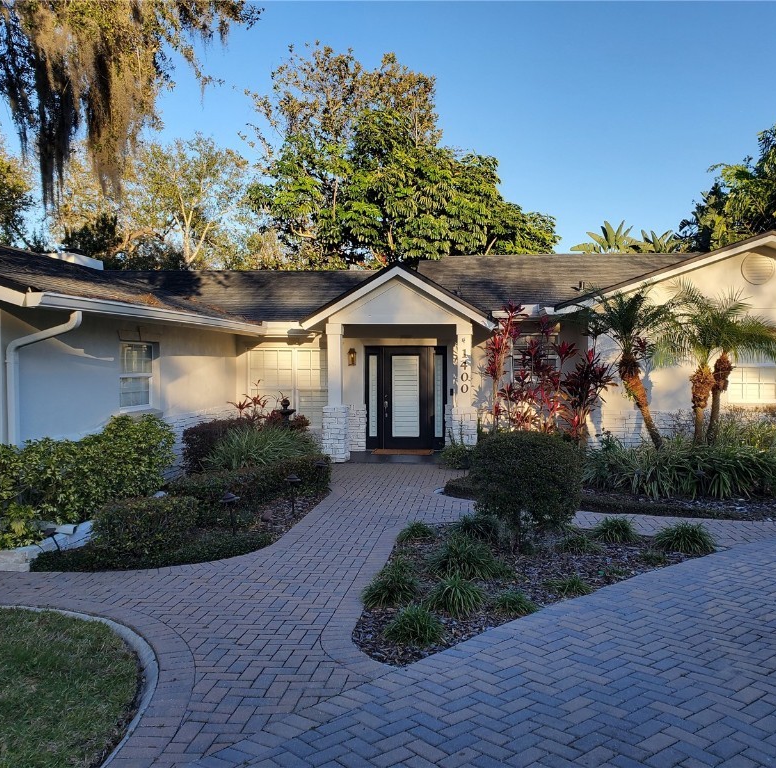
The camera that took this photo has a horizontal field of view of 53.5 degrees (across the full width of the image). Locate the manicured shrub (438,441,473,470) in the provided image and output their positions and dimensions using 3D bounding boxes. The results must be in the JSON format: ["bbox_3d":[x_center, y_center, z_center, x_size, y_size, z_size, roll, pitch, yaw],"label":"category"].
[{"bbox_3d":[1.225,1.179,13.553,0.660,0.500,0.620,0,2,5],"label":"manicured shrub"}]

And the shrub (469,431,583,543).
[{"bbox_3d":[1.317,0.977,7.391,1.080,1.100,1.060,0,2,5],"label":"shrub"}]

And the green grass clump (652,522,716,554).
[{"bbox_3d":[2.720,1.365,7.055,0.580,0.290,0.550,0,2,5],"label":"green grass clump"}]

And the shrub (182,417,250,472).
[{"bbox_3d":[-2.781,1.016,12.546,1.200,0.900,1.150,0,2,5],"label":"shrub"}]

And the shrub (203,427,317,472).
[{"bbox_3d":[-2.031,1.088,12.349,1.800,0.750,1.250,0,2,5],"label":"shrub"}]

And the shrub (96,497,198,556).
[{"bbox_3d":[-2.445,1.364,7.756,1.050,0.500,0.850,0,2,5],"label":"shrub"}]

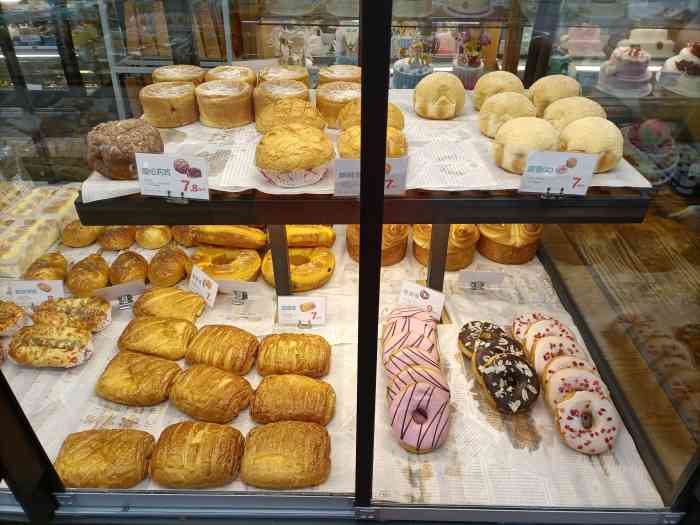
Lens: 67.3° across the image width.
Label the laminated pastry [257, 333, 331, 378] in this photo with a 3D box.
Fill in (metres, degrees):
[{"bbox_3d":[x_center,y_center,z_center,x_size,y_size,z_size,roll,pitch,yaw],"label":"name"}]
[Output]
[{"bbox_3d":[-0.088,0.144,0.819,0.114,0.042,0.084,3,33,7],"label":"laminated pastry"}]

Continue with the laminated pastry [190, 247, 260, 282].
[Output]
[{"bbox_3d":[-0.260,0.002,1.076,0.152,0.039,0.118,0,35,1],"label":"laminated pastry"}]

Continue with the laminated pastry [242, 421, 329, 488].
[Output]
[{"bbox_3d":[-0.086,0.254,0.710,0.121,0.046,0.094,0,35,1],"label":"laminated pastry"}]

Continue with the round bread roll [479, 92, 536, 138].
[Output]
[{"bbox_3d":[0.248,-0.230,0.820,0.086,0.063,0.086,0,34,3],"label":"round bread roll"}]

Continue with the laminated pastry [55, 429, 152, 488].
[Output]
[{"bbox_3d":[-0.334,0.263,0.716,0.123,0.041,0.086,0,34,3],"label":"laminated pastry"}]

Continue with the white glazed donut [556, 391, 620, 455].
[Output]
[{"bbox_3d":[0.327,0.219,0.722,0.088,0.032,0.088,0,76,3],"label":"white glazed donut"}]

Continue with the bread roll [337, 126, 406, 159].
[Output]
[{"bbox_3d":[0.032,-0.154,0.743,0.102,0.066,0.102,0,34,0],"label":"bread roll"}]

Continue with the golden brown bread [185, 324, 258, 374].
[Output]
[{"bbox_3d":[-0.214,0.140,0.875,0.117,0.045,0.089,10,37,14],"label":"golden brown bread"}]

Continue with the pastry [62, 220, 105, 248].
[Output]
[{"bbox_3d":[-0.619,-0.067,1.214,0.083,0.048,0.083,0,34,3],"label":"pastry"}]

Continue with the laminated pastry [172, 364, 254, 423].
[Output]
[{"bbox_3d":[-0.202,0.187,0.759,0.125,0.041,0.083,15,37,24],"label":"laminated pastry"}]

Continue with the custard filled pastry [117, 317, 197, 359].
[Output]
[{"bbox_3d":[-0.315,0.123,0.861,0.126,0.041,0.083,9,35,16],"label":"custard filled pastry"}]

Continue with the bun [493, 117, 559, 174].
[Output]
[{"bbox_3d":[0.246,-0.163,0.733,0.088,0.073,0.088,1,34,1],"label":"bun"}]

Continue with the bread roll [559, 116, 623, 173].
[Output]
[{"bbox_3d":[0.323,-0.161,0.701,0.078,0.059,0.078,0,35,1],"label":"bread roll"}]

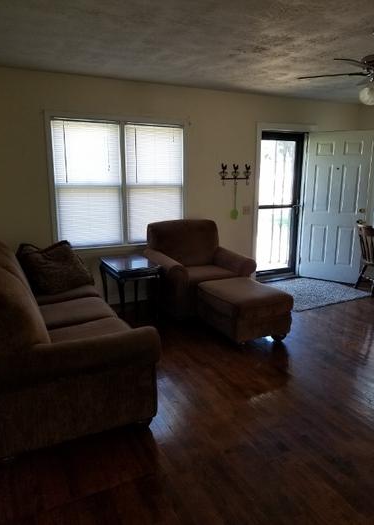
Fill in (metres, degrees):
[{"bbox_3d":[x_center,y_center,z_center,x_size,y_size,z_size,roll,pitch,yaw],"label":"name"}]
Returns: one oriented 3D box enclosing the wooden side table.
[{"bbox_3d":[-0.620,0.265,4.275,0.460,0.540,0.810,-5,12,-24],"label":"wooden side table"}]

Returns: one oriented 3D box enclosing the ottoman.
[{"bbox_3d":[0.526,0.449,3.685,0.580,0.410,0.720,-5,12,-22],"label":"ottoman"}]

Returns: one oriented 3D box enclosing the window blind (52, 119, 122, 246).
[{"bbox_3d":[-1.089,-0.859,4.389,0.725,1.360,0.040,-5,12,-22],"label":"window blind"}]

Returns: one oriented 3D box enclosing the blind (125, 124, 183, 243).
[{"bbox_3d":[-0.370,-0.916,4.680,0.700,1.360,0.040,-5,12,-22],"label":"blind"}]

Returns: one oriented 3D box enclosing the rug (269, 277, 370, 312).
[{"bbox_3d":[1.515,0.379,5.062,1.270,0.013,1.090,-5,13,-26],"label":"rug"}]

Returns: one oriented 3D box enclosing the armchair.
[{"bbox_3d":[0.079,0.029,4.412,0.940,0.950,0.930,-5,12,-22],"label":"armchair"}]

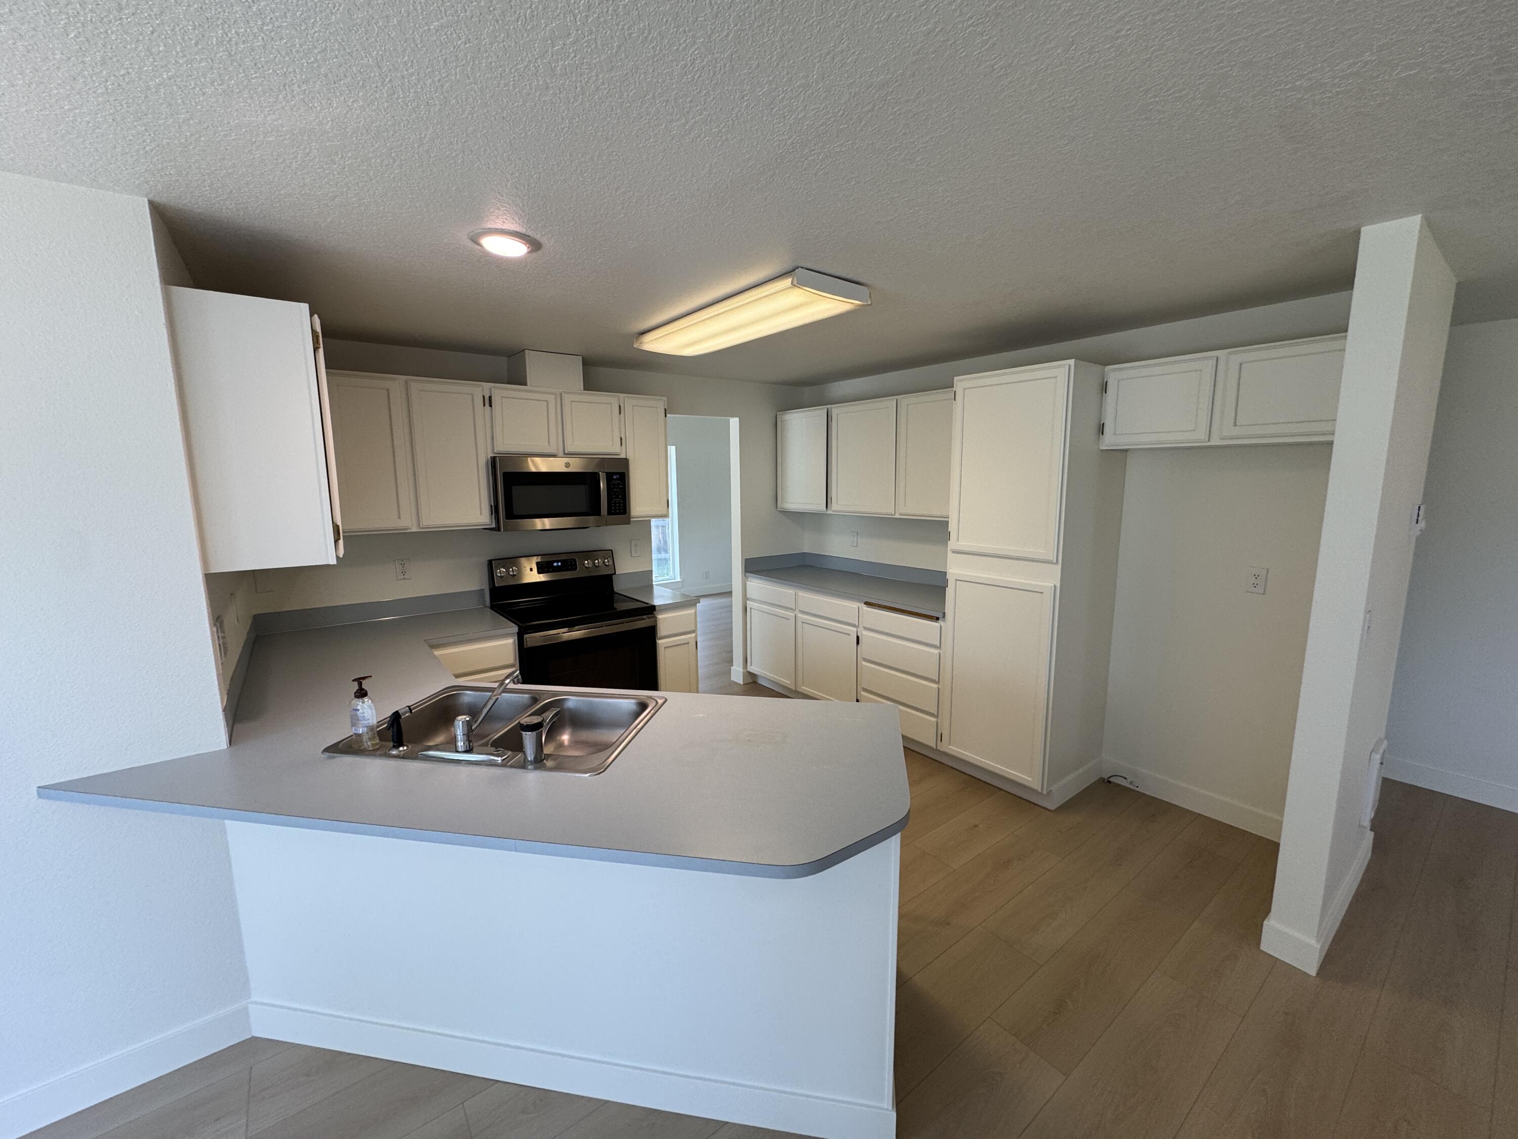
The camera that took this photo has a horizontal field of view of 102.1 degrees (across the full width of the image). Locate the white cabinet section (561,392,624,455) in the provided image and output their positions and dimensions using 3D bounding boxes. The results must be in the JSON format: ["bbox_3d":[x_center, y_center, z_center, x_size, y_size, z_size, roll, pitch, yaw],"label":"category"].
[{"bbox_3d":[-1.061,-0.866,3.734,0.385,0.357,0.300,-7,11,-37],"label":"white cabinet section"}]

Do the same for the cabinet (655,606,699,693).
[{"bbox_3d":[-0.688,0.598,4.063,0.295,0.804,0.642,-7,11,-37],"label":"cabinet"}]

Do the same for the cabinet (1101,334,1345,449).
[{"bbox_3d":[2.036,-0.727,2.648,0.322,0.386,0.930,-7,11,-37],"label":"cabinet"}]

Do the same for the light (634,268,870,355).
[{"bbox_3d":[-0.096,-1.076,2.688,0.383,0.072,1.220,-7,11,-37],"label":"light"}]

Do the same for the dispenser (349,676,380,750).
[{"bbox_3d":[-1.114,0.400,1.729,0.055,0.200,0.065,6,11,39],"label":"dispenser"}]

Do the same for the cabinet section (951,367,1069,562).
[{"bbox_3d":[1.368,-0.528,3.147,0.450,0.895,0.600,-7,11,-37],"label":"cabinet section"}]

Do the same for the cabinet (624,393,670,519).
[{"bbox_3d":[-0.795,-0.714,3.993,0.304,0.756,0.330,-7,11,-37],"label":"cabinet"}]

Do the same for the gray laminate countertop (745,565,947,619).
[{"bbox_3d":[0.705,0.126,4.298,0.628,0.040,1.859,-7,11,-37],"label":"gray laminate countertop"}]

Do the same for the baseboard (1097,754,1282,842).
[{"bbox_3d":[2.176,1.143,3.020,0.015,0.120,0.930,-7,11,-37],"label":"baseboard"}]

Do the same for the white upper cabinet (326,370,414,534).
[{"bbox_3d":[-2.008,-0.567,3.080,0.422,0.756,0.330,-7,11,-37],"label":"white upper cabinet"}]

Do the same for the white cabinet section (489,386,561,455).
[{"bbox_3d":[-1.365,-0.828,3.501,0.375,0.357,0.300,-7,11,-37],"label":"white cabinet section"}]

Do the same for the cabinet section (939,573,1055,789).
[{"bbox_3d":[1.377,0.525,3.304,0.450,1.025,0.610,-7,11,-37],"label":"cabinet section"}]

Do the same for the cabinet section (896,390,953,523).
[{"bbox_3d":[1.175,-0.695,3.786,0.300,0.753,0.585,-7,11,-37],"label":"cabinet section"}]

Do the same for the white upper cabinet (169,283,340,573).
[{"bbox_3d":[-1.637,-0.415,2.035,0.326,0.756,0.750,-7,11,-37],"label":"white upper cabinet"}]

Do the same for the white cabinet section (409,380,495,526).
[{"bbox_3d":[-1.670,-0.603,3.295,0.380,0.737,0.300,-7,11,-37],"label":"white cabinet section"}]

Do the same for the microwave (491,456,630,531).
[{"bbox_3d":[-1.205,-0.458,3.684,0.759,0.407,0.378,-7,11,-37],"label":"microwave"}]

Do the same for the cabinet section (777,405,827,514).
[{"bbox_3d":[0.433,-0.836,4.734,0.300,0.753,0.570,-7,11,-37],"label":"cabinet section"}]

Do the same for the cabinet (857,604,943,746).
[{"bbox_3d":[1.076,0.597,3.891,0.616,0.784,0.650,-7,11,-37],"label":"cabinet"}]

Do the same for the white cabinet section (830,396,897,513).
[{"bbox_3d":[0.804,-0.765,4.259,0.300,0.753,0.615,-7,11,-37],"label":"white cabinet section"}]

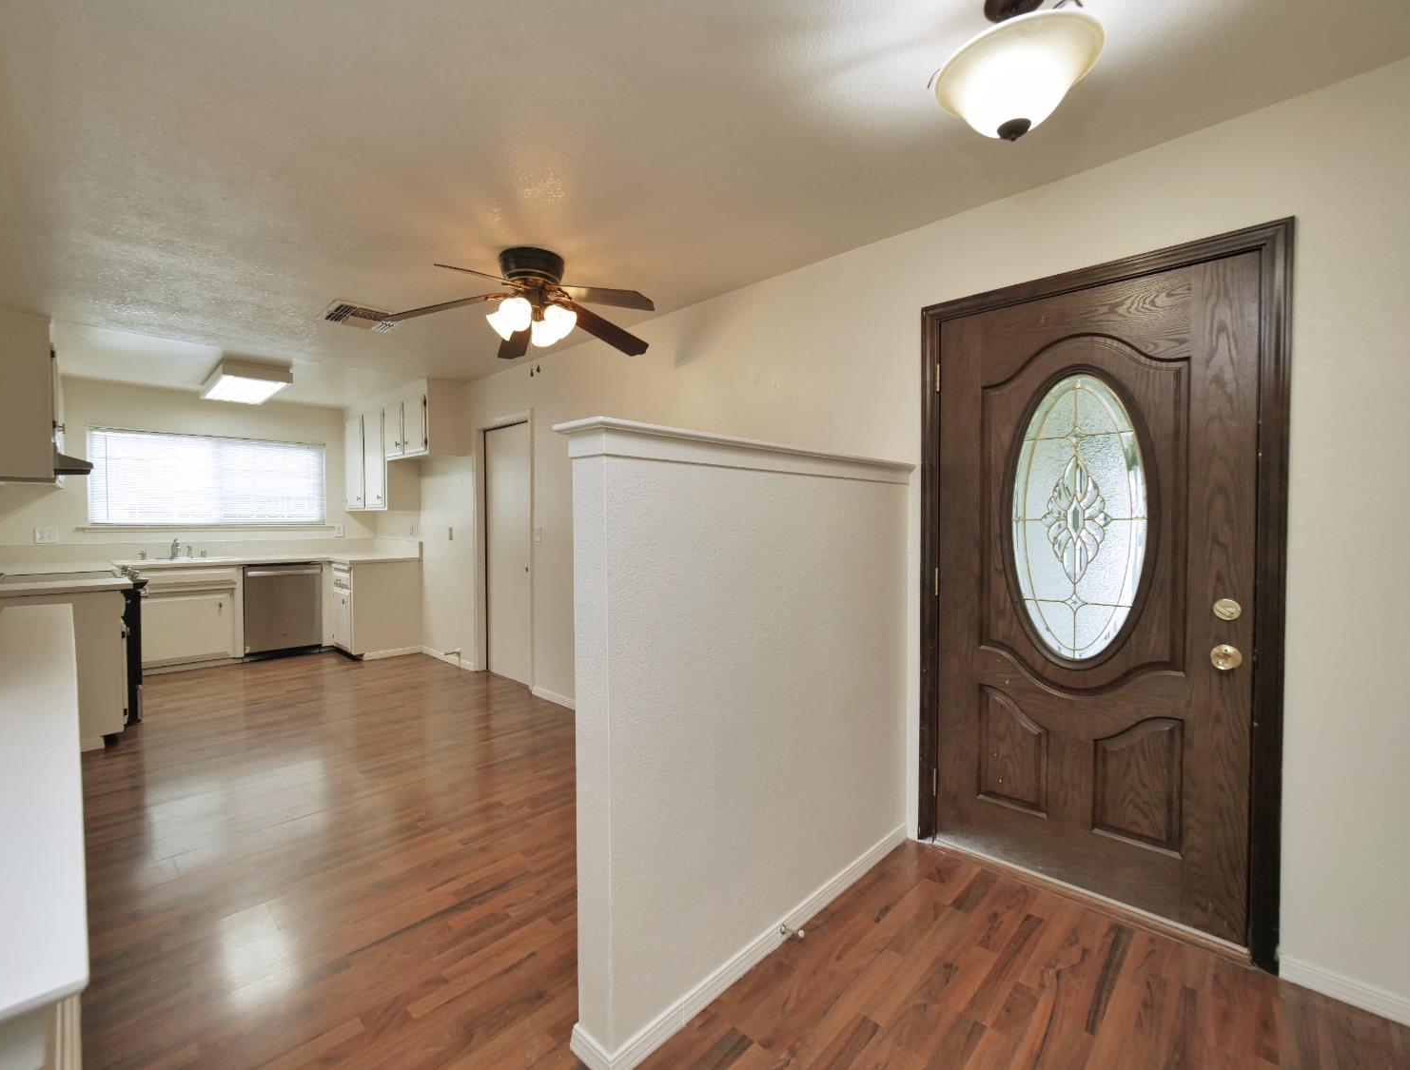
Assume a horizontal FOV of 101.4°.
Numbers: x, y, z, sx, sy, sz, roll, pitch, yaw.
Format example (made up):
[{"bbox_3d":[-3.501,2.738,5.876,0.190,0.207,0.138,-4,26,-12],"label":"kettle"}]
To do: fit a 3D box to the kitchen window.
[{"bbox_3d":[-4.587,-0.511,5.467,1.720,0.860,0.090,-1,2,-45],"label":"kitchen window"}]

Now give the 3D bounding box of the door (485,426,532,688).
[{"bbox_3d":[-1.601,0.155,4.674,0.690,2.030,0.045,1,2,42],"label":"door"}]

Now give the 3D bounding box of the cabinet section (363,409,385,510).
[{"bbox_3d":[-3.150,-0.714,5.508,0.560,0.940,0.030,1,2,42],"label":"cabinet section"}]

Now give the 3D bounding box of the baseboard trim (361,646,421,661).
[{"bbox_3d":[-2.917,1.117,5.410,0.510,0.085,0.015,-1,2,-45],"label":"baseboard trim"}]

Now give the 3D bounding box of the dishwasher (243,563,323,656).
[{"bbox_3d":[-4.119,0.701,5.566,0.600,0.830,0.580,-1,2,-45],"label":"dishwasher"}]

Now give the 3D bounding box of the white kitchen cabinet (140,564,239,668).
[{"bbox_3d":[-4.580,0.698,5.094,0.700,0.870,0.560,-1,2,-45],"label":"white kitchen cabinet"}]

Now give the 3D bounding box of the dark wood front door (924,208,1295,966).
[{"bbox_3d":[1.252,0.179,1.970,1.030,2.120,0.080,1,2,42],"label":"dark wood front door"}]

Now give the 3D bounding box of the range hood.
[{"bbox_3d":[-4.237,-0.452,3.636,0.760,0.160,0.500,1,2,42],"label":"range hood"}]

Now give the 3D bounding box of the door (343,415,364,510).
[{"bbox_3d":[-3.693,-0.748,6.076,0.580,0.950,0.030,1,2,44],"label":"door"}]

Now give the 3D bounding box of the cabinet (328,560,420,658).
[{"bbox_3d":[-3.183,0.700,5.580,0.620,0.910,0.600,1,2,42],"label":"cabinet"}]

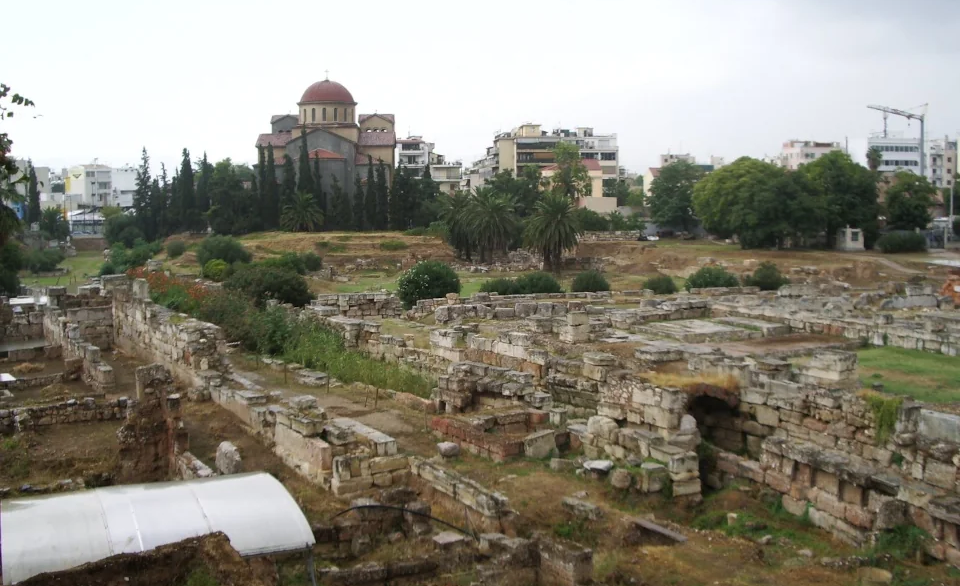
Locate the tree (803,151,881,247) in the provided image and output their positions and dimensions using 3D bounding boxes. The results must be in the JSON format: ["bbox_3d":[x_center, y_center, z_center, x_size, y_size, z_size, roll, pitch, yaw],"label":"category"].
[{"bbox_3d":[43.888,-11.246,118.000,9.600,11.910,9.600,0,4,0],"label":"tree"}]

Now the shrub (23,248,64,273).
[{"bbox_3d":[-44.972,-3.348,100.000,4.330,2.680,3.680,0,4,0],"label":"shrub"}]

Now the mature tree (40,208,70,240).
[{"bbox_3d":[-80.910,-13.150,185.000,5.720,6.290,5.500,0,4,0],"label":"mature tree"}]

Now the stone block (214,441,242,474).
[{"bbox_3d":[-6.608,4.387,25.500,0.740,0.970,0.550,1,4,14],"label":"stone block"}]

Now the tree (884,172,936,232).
[{"bbox_3d":[54.112,-11.124,122.000,6.662,8.296,6.462,0,4,0],"label":"tree"}]

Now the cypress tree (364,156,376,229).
[{"bbox_3d":[-17.148,-15.504,152.000,2.036,11.432,1.975,0,4,0],"label":"cypress tree"}]

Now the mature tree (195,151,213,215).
[{"bbox_3d":[-43.301,-16.209,152.000,2.662,11.902,2.582,0,4,0],"label":"mature tree"}]

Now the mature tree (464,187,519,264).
[{"bbox_3d":[1.320,-8.422,122.000,7.290,9.680,7.290,0,4,0],"label":"mature tree"}]

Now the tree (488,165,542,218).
[{"bbox_3d":[5.154,-13.968,145.000,8.660,10.160,8.230,0,4,0],"label":"tree"}]

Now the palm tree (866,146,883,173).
[{"bbox_3d":[73.161,-19.194,180.000,2.970,16.320,3.000,0,4,0],"label":"palm tree"}]

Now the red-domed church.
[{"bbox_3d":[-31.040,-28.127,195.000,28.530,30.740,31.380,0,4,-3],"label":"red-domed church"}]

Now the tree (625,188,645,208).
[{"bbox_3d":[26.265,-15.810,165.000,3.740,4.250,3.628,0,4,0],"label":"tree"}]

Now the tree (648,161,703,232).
[{"bbox_3d":[30.213,-14.450,150.000,8.350,11.750,8.300,0,4,0],"label":"tree"}]

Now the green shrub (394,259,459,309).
[{"bbox_3d":[-3.560,-0.620,67.000,4.420,3.380,4.200,0,4,0],"label":"green shrub"}]

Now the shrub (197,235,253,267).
[{"bbox_3d":[-28.374,-4.506,108.000,6.340,3.780,5.710,0,4,0],"label":"shrub"}]

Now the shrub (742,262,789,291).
[{"bbox_3d":[22.649,-1.309,77.000,3.649,2.380,3.284,0,4,0],"label":"shrub"}]

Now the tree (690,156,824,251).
[{"bbox_3d":[38.311,-12.356,134.000,17.950,12.700,14.500,0,4,0],"label":"tree"}]

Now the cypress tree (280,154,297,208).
[{"bbox_3d":[-31.570,-16.730,160.000,2.640,12.530,2.600,0,4,0],"label":"cypress tree"}]

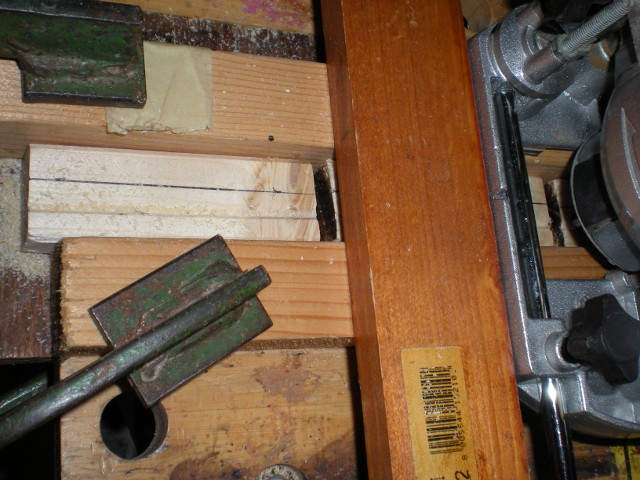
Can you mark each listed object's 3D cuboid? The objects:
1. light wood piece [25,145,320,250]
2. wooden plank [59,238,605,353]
[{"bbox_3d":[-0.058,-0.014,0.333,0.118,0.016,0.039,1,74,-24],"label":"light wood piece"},{"bbox_3d":[0.022,0.023,0.340,0.251,0.023,0.038,1,74,-24],"label":"wooden plank"}]

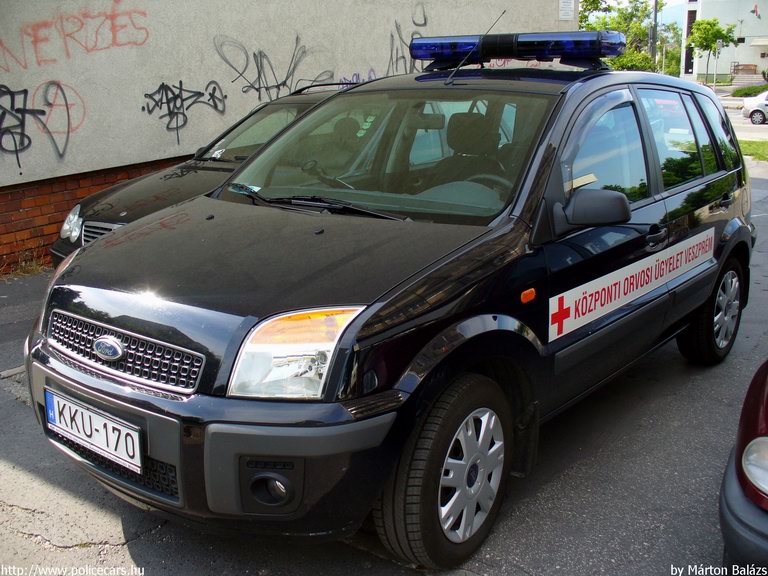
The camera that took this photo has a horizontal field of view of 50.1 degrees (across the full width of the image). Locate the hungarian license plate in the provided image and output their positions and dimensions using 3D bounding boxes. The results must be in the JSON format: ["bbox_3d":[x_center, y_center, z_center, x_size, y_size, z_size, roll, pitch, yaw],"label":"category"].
[{"bbox_3d":[-0.876,0.421,2.454,0.520,0.120,0.020,10,17,39],"label":"hungarian license plate"}]

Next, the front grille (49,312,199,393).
[{"bbox_3d":[-0.804,0.183,2.486,0.820,0.140,0.100,10,18,39],"label":"front grille"}]

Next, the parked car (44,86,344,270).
[{"bbox_3d":[-0.365,-0.853,6.697,1.730,1.460,4.540,9,17,35],"label":"parked car"}]

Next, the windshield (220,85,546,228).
[{"bbox_3d":[0.038,-0.564,3.343,1.340,0.140,0.910,10,49,39],"label":"windshield"}]

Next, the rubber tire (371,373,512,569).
[{"bbox_3d":[0.208,0.576,2.622,0.195,0.605,0.605,9,16,34],"label":"rubber tire"}]

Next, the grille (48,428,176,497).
[{"bbox_3d":[-0.853,0.496,2.499,0.710,0.110,0.080,10,17,39],"label":"grille"}]

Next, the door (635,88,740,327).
[{"bbox_3d":[1.438,-0.416,3.891,0.250,1.040,0.930,10,18,39],"label":"door"}]

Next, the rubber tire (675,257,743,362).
[{"bbox_3d":[1.819,0.110,4.509,0.195,0.610,0.610,10,18,39],"label":"rubber tire"}]

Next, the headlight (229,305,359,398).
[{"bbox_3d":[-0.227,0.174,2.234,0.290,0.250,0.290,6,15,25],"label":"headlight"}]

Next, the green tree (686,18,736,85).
[{"bbox_3d":[21.543,-15.557,54.000,3.300,4.300,3.300,4,14,21],"label":"green tree"}]

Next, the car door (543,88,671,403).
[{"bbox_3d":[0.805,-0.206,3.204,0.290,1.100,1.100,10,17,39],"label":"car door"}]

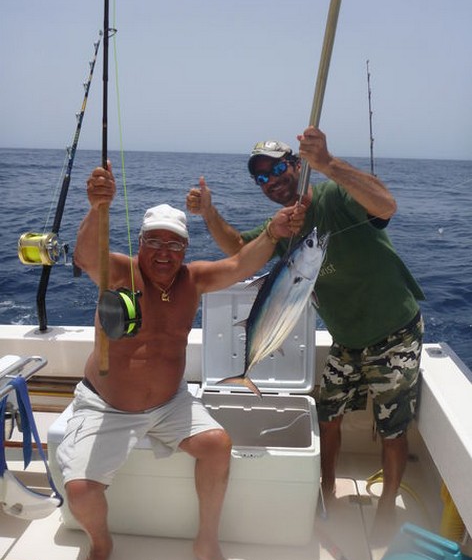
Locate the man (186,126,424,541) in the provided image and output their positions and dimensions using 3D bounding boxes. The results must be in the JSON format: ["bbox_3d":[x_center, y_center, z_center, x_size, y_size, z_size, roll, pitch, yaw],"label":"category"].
[{"bbox_3d":[0.296,0.265,2.135,0.875,1.718,0.577,8,15,25],"label":"man"}]

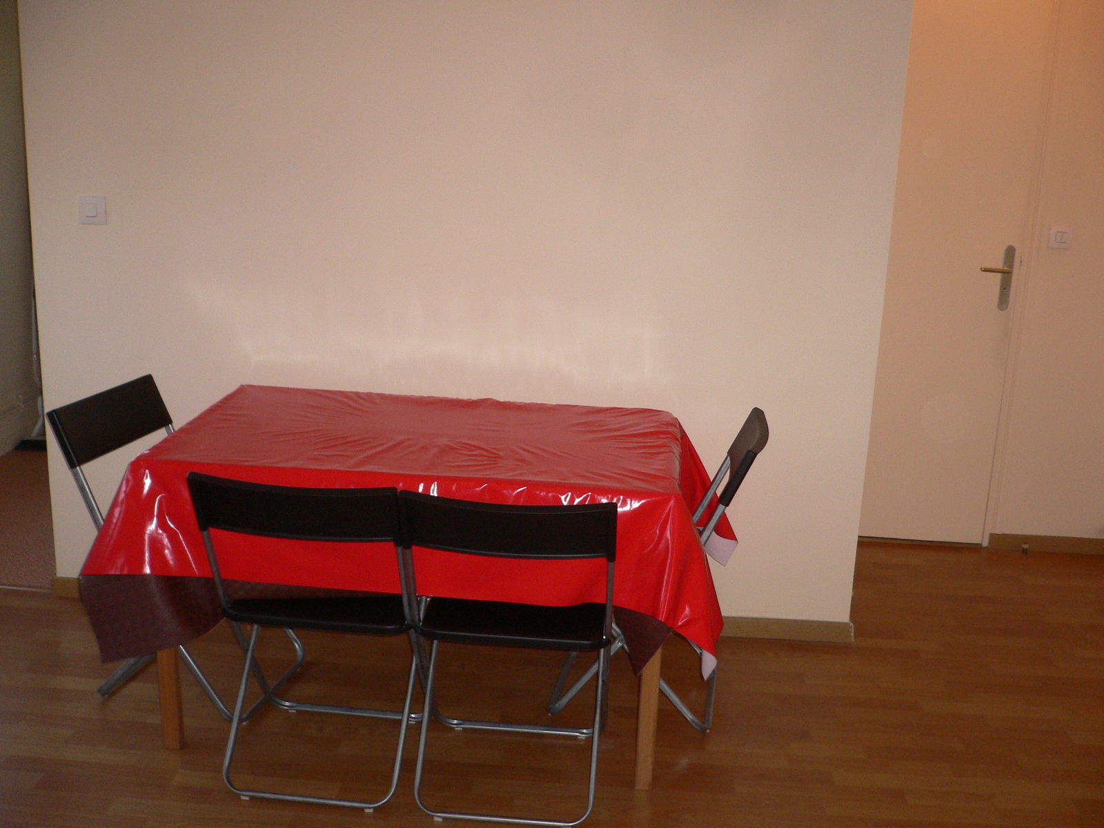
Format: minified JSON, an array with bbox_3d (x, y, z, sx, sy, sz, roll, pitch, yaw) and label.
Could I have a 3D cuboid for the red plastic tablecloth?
[{"bbox_3d":[-0.281,0.241,2.786,1.420,0.430,0.860,3,13,5],"label":"red plastic tablecloth"}]

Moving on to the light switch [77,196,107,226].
[{"bbox_3d":[-1.296,-0.575,3.148,0.080,0.080,0.012,3,13,3],"label":"light switch"}]

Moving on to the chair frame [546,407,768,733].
[{"bbox_3d":[0.264,0.379,2.866,0.475,0.775,0.420,5,14,10],"label":"chair frame"}]

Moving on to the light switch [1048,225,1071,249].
[{"bbox_3d":[1.776,-0.615,3.902,0.080,0.080,0.012,3,13,3],"label":"light switch"}]

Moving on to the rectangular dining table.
[{"bbox_3d":[-0.291,0.389,2.822,1.310,0.735,0.810,3,13,5],"label":"rectangular dining table"}]

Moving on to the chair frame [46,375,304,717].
[{"bbox_3d":[-0.930,0.335,2.857,0.475,0.775,0.420,5,14,13],"label":"chair frame"}]

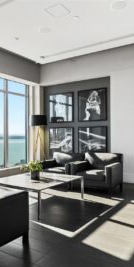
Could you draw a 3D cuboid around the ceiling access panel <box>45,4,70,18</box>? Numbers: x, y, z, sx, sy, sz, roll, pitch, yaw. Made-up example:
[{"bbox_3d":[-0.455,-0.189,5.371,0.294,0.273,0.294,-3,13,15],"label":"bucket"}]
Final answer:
[{"bbox_3d":[-0.176,-2.237,4.046,0.330,0.020,0.330,0,0,33],"label":"ceiling access panel"}]

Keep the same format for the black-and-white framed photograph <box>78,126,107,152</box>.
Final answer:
[{"bbox_3d":[0.708,0.261,6.236,0.891,0.891,0.035,0,0,33],"label":"black-and-white framed photograph"}]

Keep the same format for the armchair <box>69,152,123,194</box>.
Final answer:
[{"bbox_3d":[0.687,0.846,4.941,0.889,0.755,0.816,0,0,30],"label":"armchair"}]

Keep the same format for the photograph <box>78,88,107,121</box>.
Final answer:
[{"bbox_3d":[0.705,-0.785,6.243,0.891,0.891,0.035,0,0,33],"label":"photograph"}]

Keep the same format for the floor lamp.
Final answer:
[{"bbox_3d":[-0.780,0.362,6.326,0.490,1.740,0.490,0,0,33],"label":"floor lamp"}]

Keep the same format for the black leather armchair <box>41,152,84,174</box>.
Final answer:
[{"bbox_3d":[-0.101,0.851,5.483,0.889,0.755,0.816,0,0,31],"label":"black leather armchair"}]

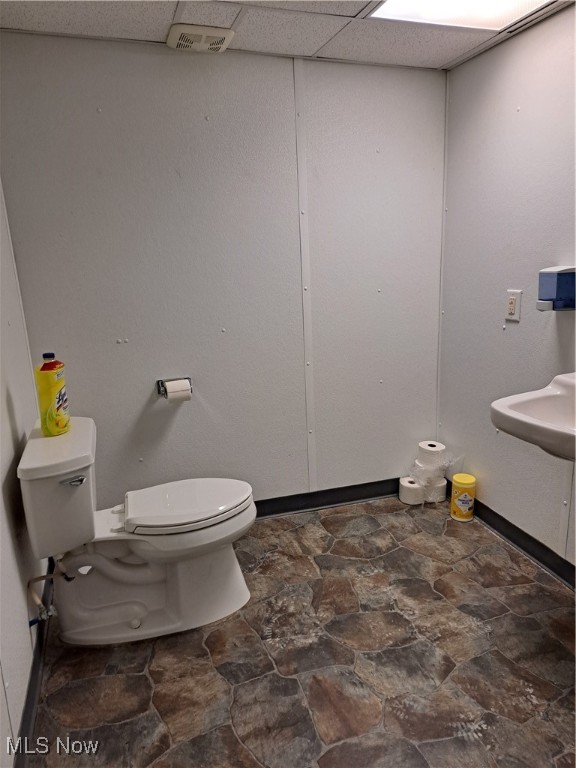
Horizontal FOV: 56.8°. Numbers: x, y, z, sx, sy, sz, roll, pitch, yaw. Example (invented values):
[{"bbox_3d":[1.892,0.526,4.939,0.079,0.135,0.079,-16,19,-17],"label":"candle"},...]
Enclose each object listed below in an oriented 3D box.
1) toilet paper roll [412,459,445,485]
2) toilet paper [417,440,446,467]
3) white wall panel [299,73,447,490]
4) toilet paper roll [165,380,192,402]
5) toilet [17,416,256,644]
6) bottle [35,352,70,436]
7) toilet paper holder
[{"bbox_3d":[0.736,0.465,2.796,0.128,0.102,0.128,-2,14,1],"label":"toilet paper roll"},{"bbox_3d":[0.746,0.368,2.766,0.128,0.102,0.128,-2,14,1],"label":"toilet paper"},{"bbox_3d":[0.422,-0.449,2.593,0.755,1.985,0.020,-7,15,-17],"label":"white wall panel"},{"bbox_3d":[-0.478,0.031,2.335,0.104,0.085,0.085,-7,15,-17],"label":"toilet paper roll"},{"bbox_3d":[-0.492,0.507,1.988,0.768,0.722,0.445,-7,15,-17],"label":"toilet"},{"bbox_3d":[-0.835,0.033,1.875,0.064,0.280,0.102,0,14,12],"label":"bottle"},{"bbox_3d":[-0.494,0.022,2.346,0.155,0.075,0.070,-7,15,-17],"label":"toilet paper holder"}]

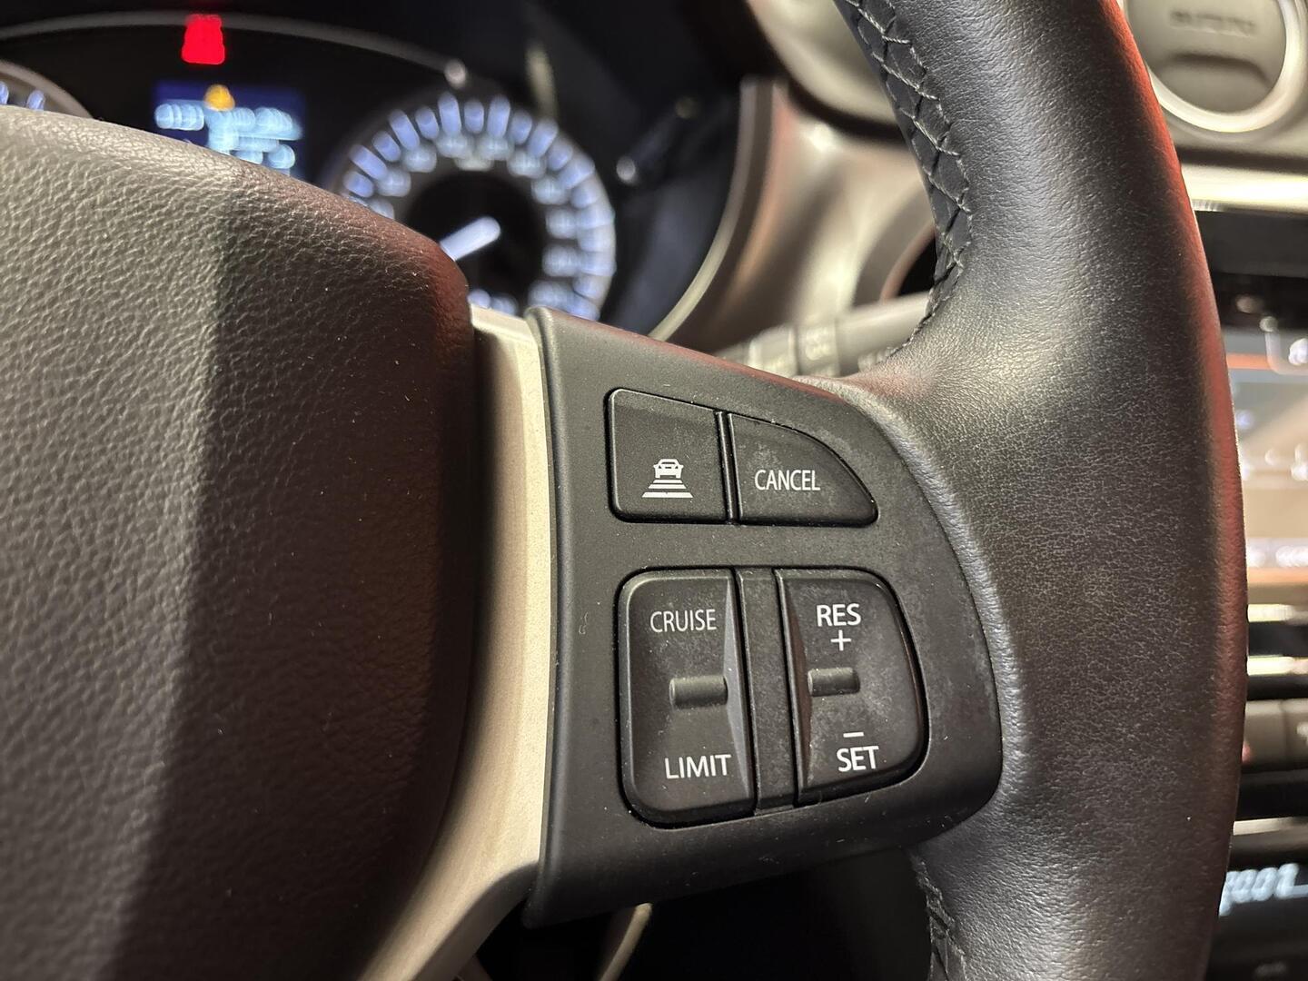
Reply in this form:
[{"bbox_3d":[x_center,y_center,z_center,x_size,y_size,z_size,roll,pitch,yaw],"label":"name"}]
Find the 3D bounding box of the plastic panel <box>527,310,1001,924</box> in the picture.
[{"bbox_3d":[0.015,0.015,0.141,0.064,0.079,0.018,-1,-10,-13],"label":"plastic panel"}]

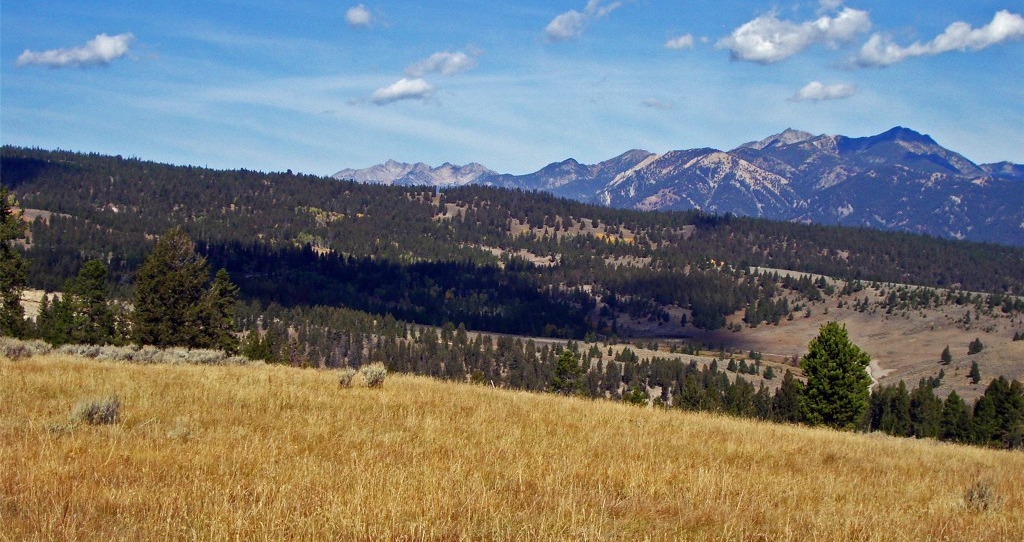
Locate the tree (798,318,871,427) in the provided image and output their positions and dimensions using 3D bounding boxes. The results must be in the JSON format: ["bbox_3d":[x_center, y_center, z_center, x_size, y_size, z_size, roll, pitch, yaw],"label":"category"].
[{"bbox_3d":[15.352,5.070,69.000,3.500,5.500,3.400,0,1,0],"label":"tree"}]

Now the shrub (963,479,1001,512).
[{"bbox_3d":[6.964,3.345,21.500,0.570,0.520,0.530,0,1,0],"label":"shrub"}]

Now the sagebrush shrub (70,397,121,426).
[{"bbox_3d":[-6.753,2.310,23.500,0.800,0.550,0.700,0,1,0],"label":"sagebrush shrub"}]

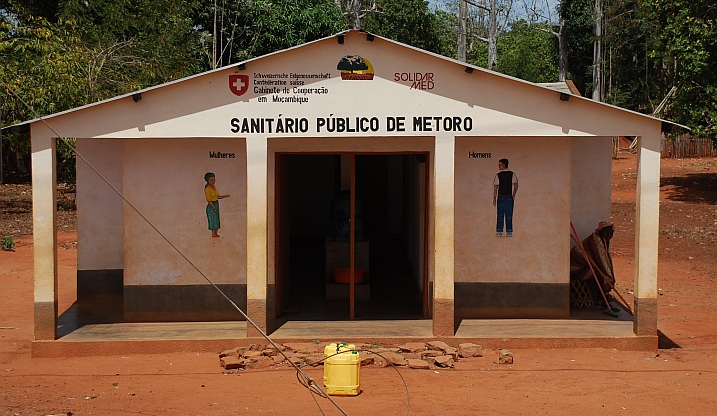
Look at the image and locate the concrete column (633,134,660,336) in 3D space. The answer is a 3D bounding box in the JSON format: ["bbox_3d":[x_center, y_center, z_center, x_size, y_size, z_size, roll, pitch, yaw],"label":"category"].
[{"bbox_3d":[3.166,0.308,13.150,0.193,2.191,0.190,0,4,-1],"label":"concrete column"}]

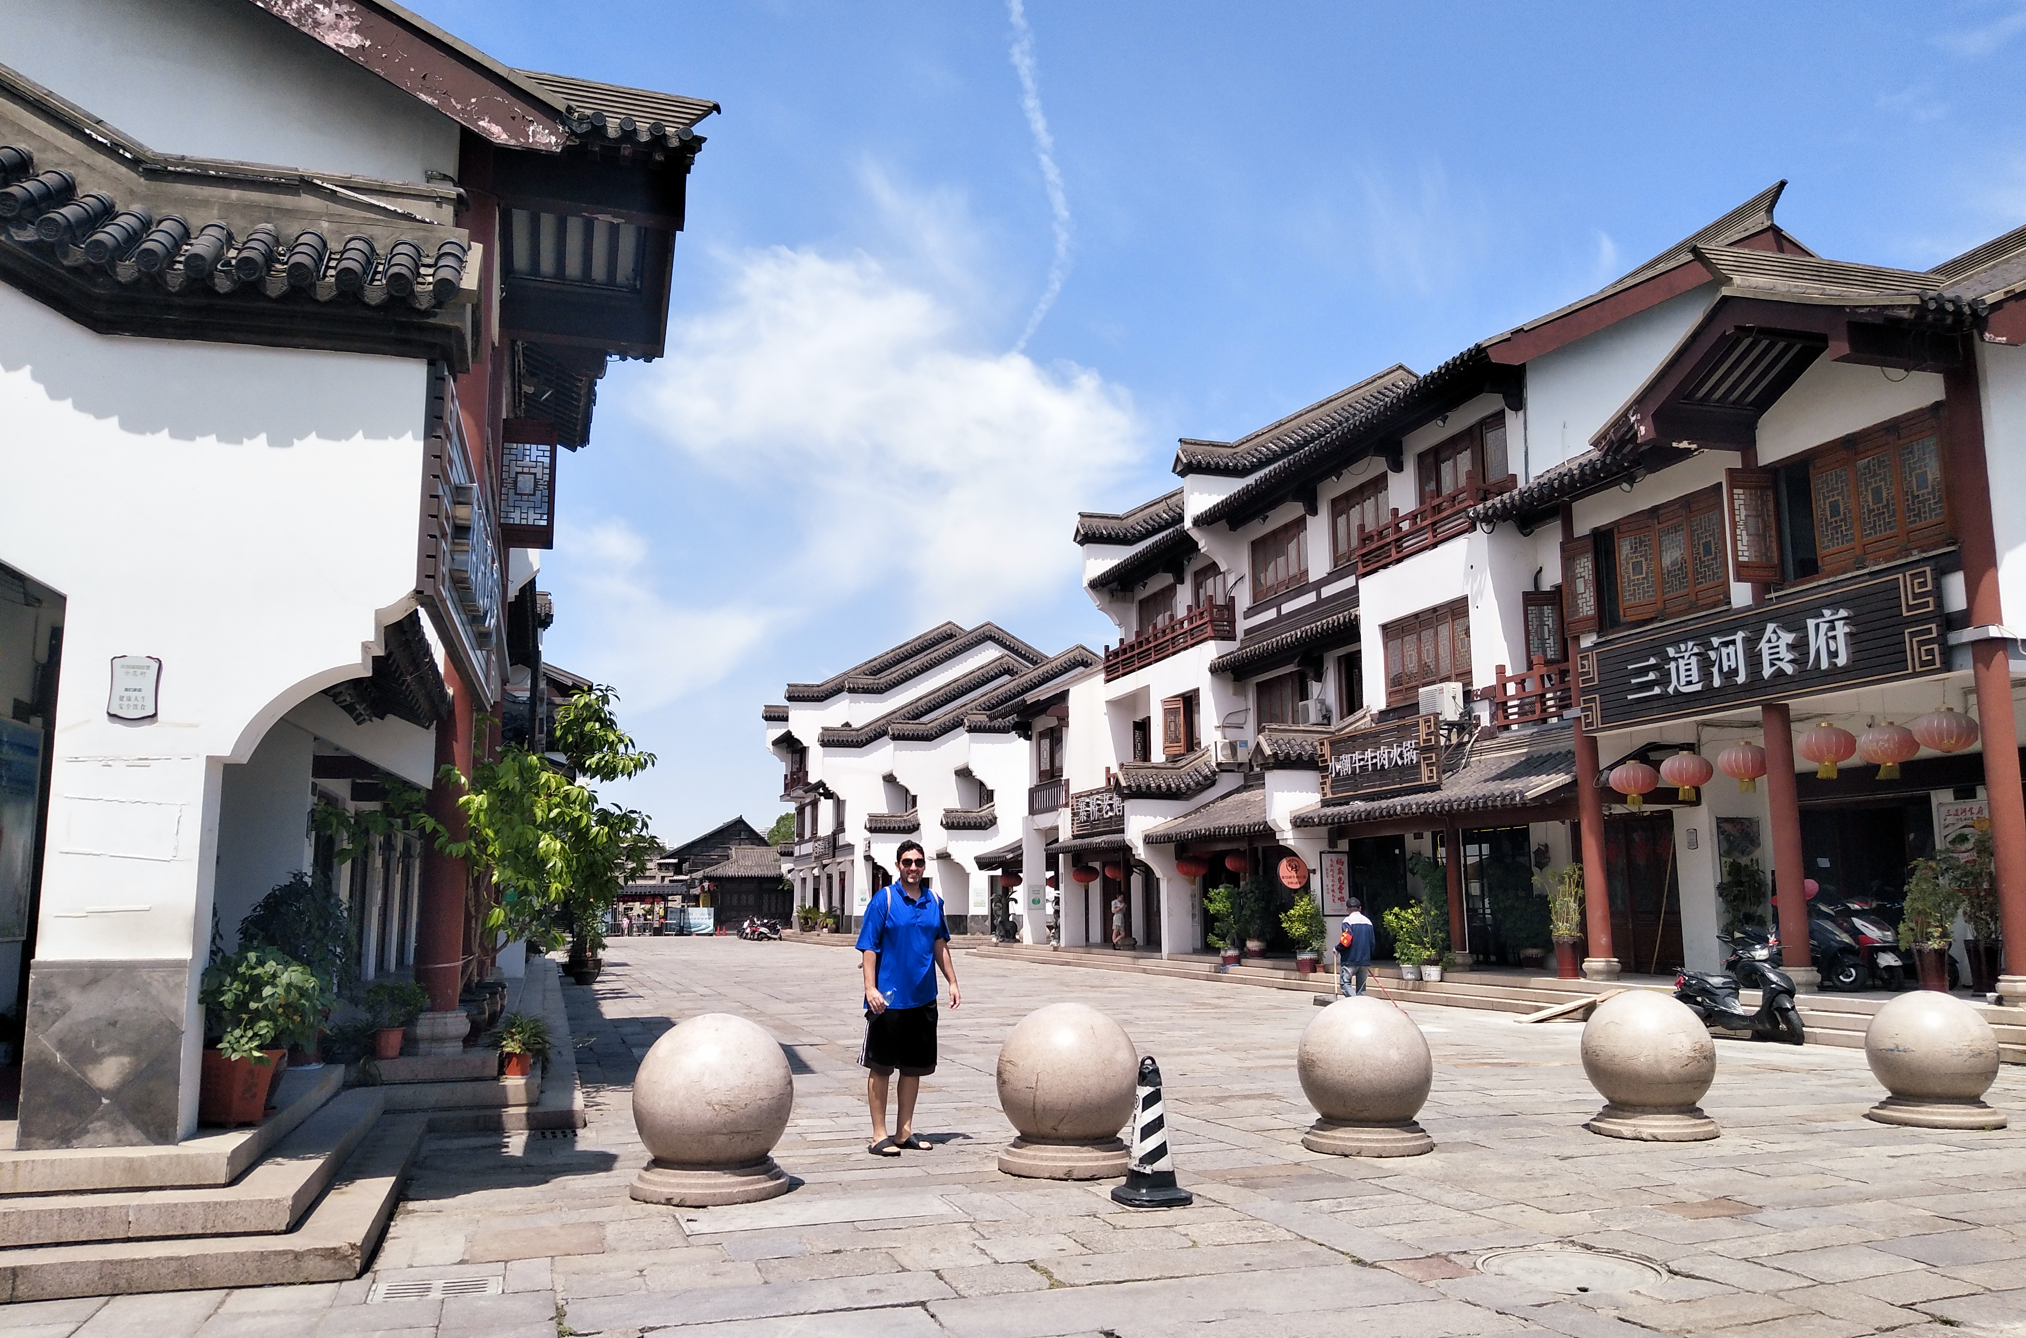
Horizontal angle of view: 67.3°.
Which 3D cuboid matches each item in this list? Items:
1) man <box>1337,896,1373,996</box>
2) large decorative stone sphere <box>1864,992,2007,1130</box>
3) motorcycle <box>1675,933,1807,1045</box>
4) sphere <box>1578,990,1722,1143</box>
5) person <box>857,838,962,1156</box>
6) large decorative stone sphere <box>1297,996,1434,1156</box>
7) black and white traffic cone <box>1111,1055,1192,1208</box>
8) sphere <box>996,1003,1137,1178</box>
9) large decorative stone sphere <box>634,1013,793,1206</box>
[{"bbox_3d":[4.533,3.816,20.179,0.520,1.548,0.360,0,-9,0],"label":"man"},{"bbox_3d":[6.330,2.661,10.486,0.804,0.886,0.804,0,-9,0],"label":"large decorative stone sphere"},{"bbox_3d":[8.110,3.546,16.946,0.680,1.120,1.780,3,-9,-23],"label":"motorcycle"},{"bbox_3d":[4.163,2.574,9.965,0.804,0.886,0.804,0,-9,0],"label":"sphere"},{"bbox_3d":[-0.643,1.978,9.341,0.550,1.846,0.380,4,-10,-27],"label":"person"},{"bbox_3d":[2.167,2.475,9.358,0.804,0.886,0.804,0,-9,0],"label":"large decorative stone sphere"},{"bbox_3d":[0.697,2.316,7.710,0.370,0.688,0.370,1,-9,-12],"label":"black and white traffic cone"},{"bbox_3d":[0.314,2.354,8.614,0.804,0.886,0.804,0,-9,0],"label":"sphere"},{"bbox_3d":[-1.540,2.228,7.829,0.804,0.886,0.804,0,-9,0],"label":"large decorative stone sphere"}]

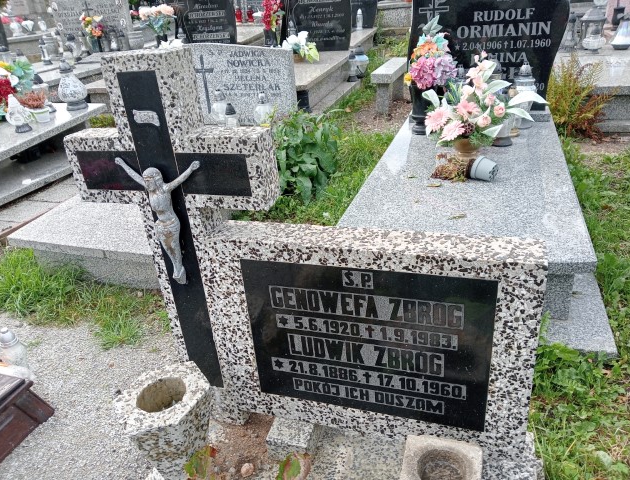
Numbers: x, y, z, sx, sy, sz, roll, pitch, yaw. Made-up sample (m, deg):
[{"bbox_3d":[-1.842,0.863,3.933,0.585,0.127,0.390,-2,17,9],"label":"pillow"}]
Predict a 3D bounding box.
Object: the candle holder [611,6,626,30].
[{"bbox_3d":[3.452,-2.514,5.853,0.159,0.220,0.159,4,27,19],"label":"candle holder"}]

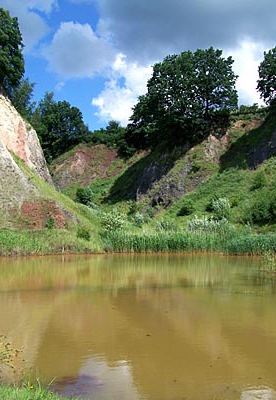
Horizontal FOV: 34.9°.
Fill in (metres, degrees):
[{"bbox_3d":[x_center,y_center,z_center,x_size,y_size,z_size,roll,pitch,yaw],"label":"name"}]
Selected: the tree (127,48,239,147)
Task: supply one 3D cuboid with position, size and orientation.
[{"bbox_3d":[7.600,-17.510,75.000,18.560,16.900,15.000,0,-4,0],"label":"tree"}]

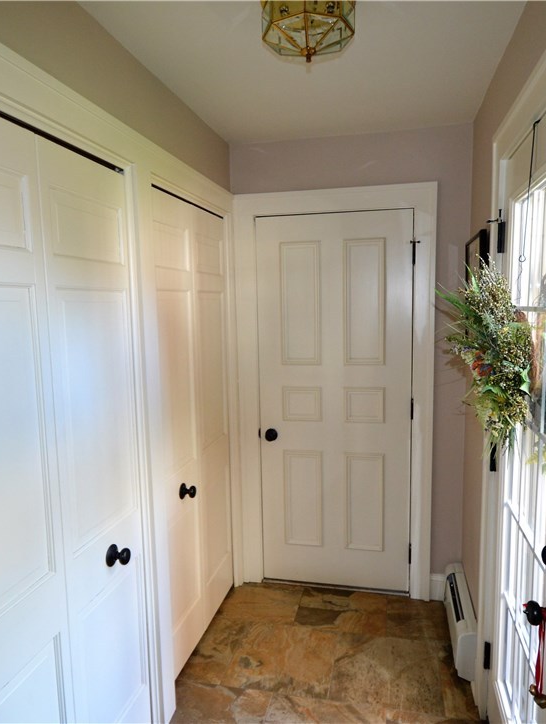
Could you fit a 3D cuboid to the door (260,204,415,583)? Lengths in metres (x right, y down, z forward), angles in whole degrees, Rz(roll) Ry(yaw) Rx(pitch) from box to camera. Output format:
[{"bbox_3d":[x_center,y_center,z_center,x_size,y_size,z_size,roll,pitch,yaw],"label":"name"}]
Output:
[{"bbox_3d":[0.328,0.246,2.447,0.806,2.030,0.050,0,7,12],"label":"door"}]

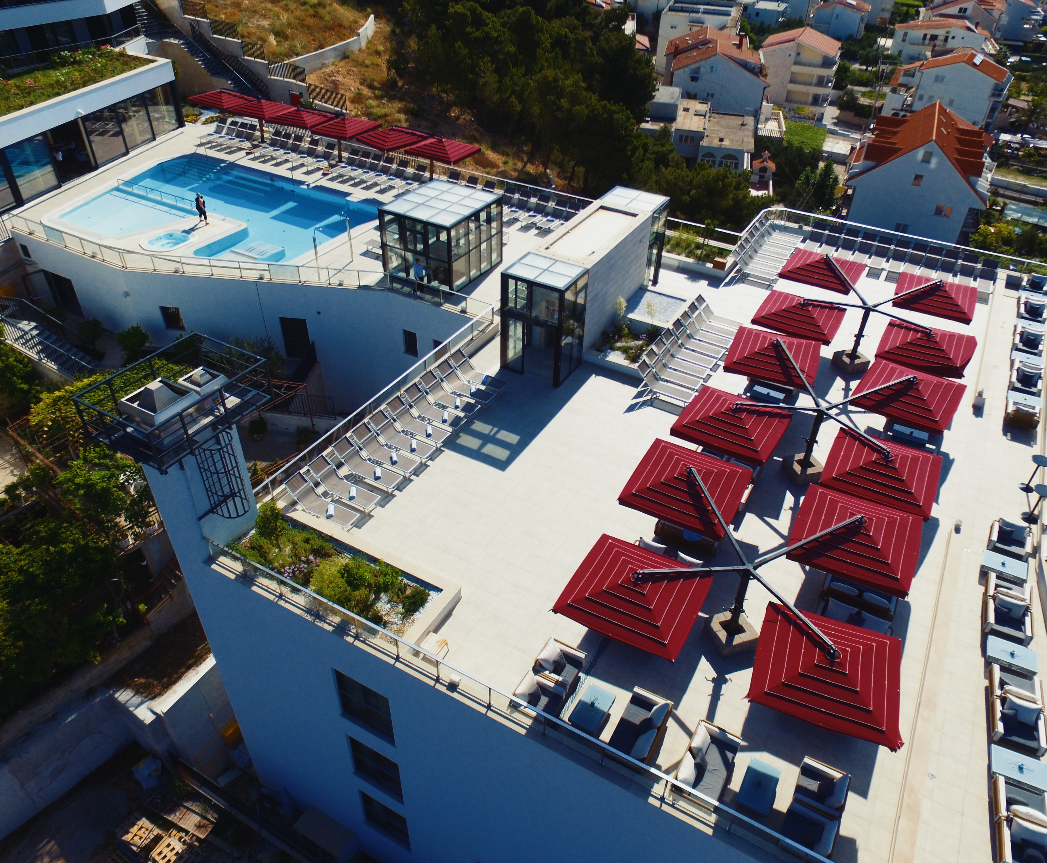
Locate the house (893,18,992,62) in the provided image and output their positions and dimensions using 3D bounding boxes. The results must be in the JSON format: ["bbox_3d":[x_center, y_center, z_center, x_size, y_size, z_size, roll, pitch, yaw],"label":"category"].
[{"bbox_3d":[79.944,-74.277,127.000,15.000,8.600,10.500,18,42,20],"label":"house"}]

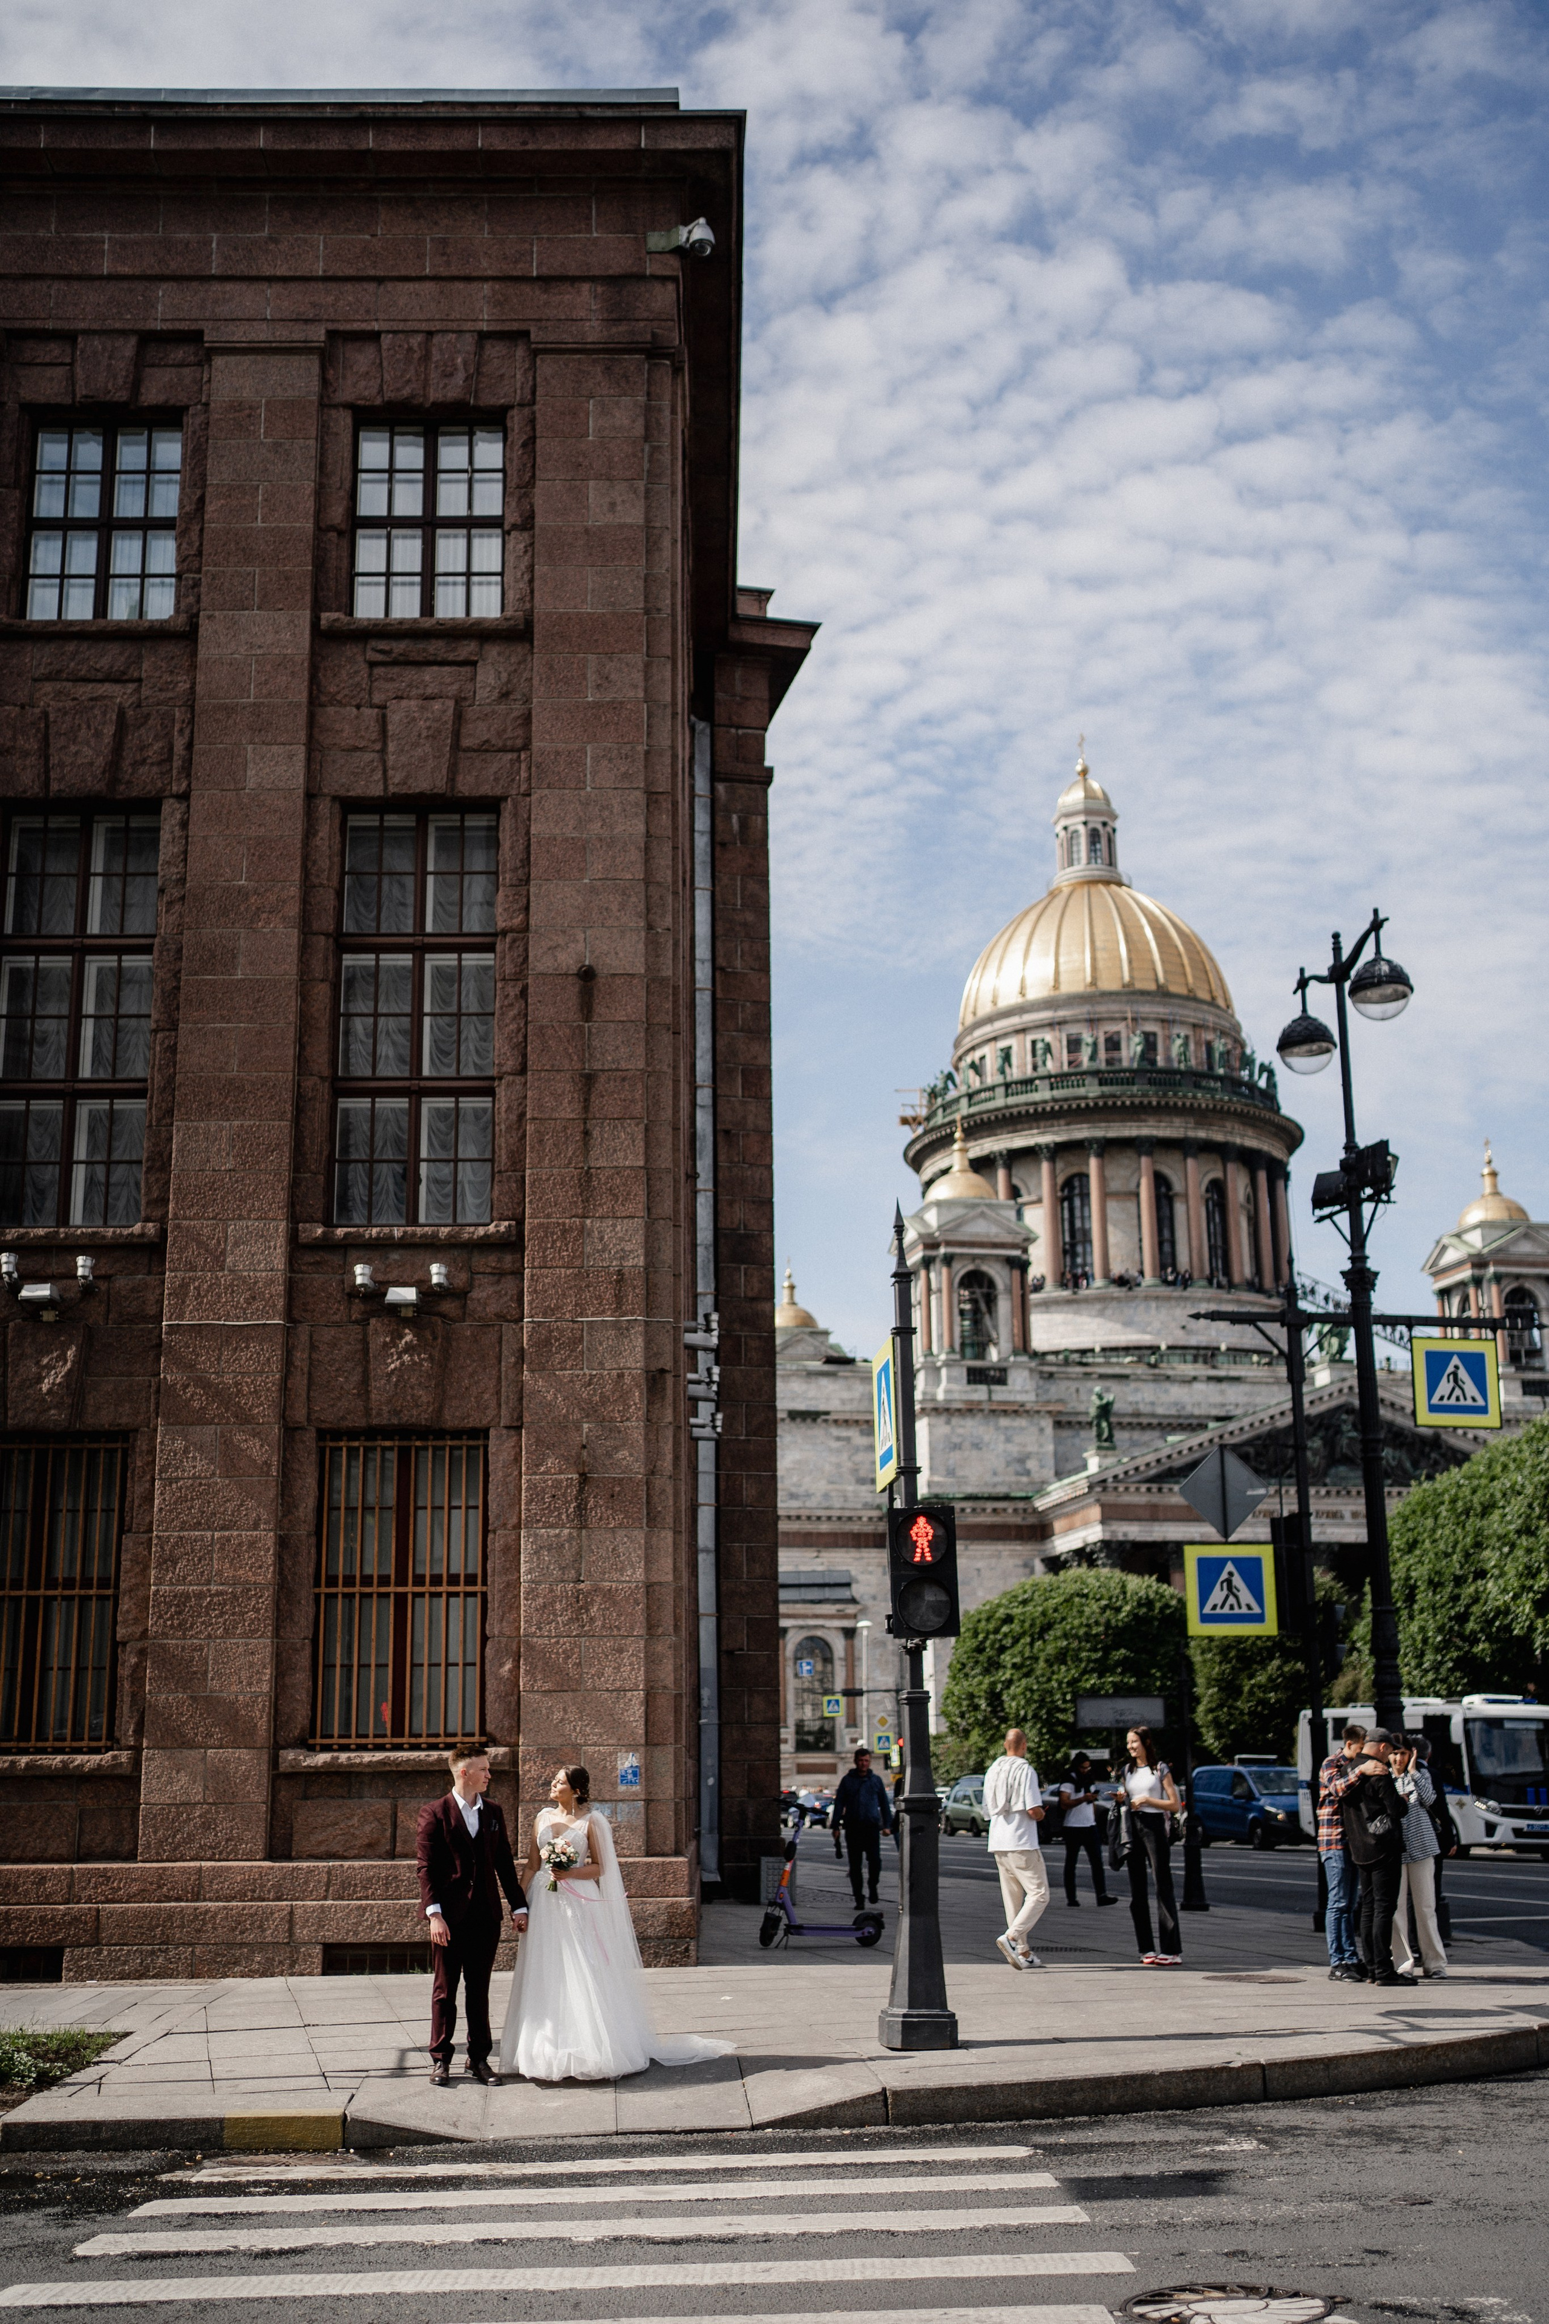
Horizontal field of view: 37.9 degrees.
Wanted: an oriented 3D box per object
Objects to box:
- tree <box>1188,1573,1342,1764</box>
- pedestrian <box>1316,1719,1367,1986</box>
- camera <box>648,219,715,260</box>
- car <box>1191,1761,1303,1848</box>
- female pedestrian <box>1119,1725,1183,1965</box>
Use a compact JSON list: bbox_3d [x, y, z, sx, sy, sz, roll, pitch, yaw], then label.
[{"bbox_3d":[13.458,14.907,62.867,4.600,6.835,4.600,-1,-15,0],"label":"tree"},{"bbox_3d":[4.001,4.883,16.020,0.440,1.732,0.480,3,-15,-15],"label":"pedestrian"},{"bbox_3d":[-0.822,-8.721,21.205,0.450,0.320,0.550,11,-18,-39],"label":"camera"},{"bbox_3d":[12.236,16.061,56.244,1.980,1.920,5.100,2,-15,-11],"label":"car"},{"bbox_3d":[2.883,5.209,17.239,0.450,1.731,0.300,-10,-17,31],"label":"female pedestrian"}]

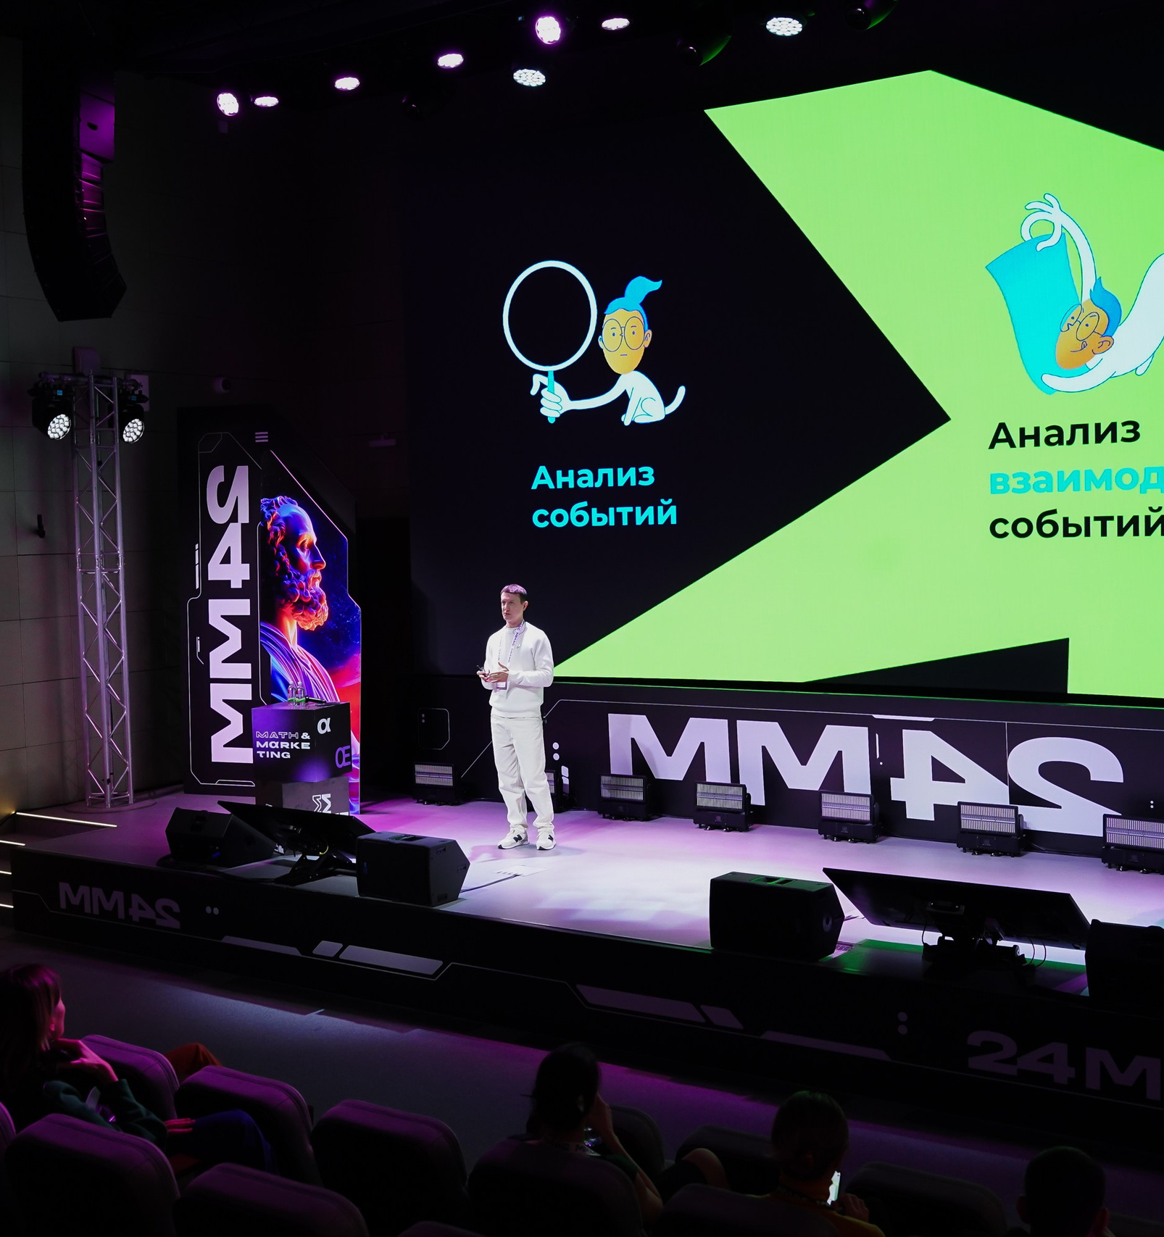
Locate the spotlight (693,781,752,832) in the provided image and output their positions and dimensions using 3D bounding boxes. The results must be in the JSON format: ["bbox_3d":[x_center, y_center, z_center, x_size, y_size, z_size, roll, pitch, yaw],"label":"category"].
[{"bbox_3d":[1.009,1.336,11.826,0.410,0.320,0.200,1,4,35],"label":"spotlight"}]

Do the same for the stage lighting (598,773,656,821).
[{"bbox_3d":[0.334,1.324,12.292,0.410,0.320,0.200,1,4,35],"label":"stage lighting"}]

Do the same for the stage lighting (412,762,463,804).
[{"bbox_3d":[-1.137,1.301,13.259,0.410,0.320,0.200,1,4,35],"label":"stage lighting"}]

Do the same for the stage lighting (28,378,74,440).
[{"bbox_3d":[-4.124,-1.625,12.802,0.320,0.470,0.360,1,4,31],"label":"stage lighting"}]

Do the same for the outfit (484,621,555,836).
[{"bbox_3d":[-0.429,0.758,11.350,0.500,1.480,0.360,1,4,30],"label":"outfit"}]

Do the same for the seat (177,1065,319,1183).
[{"bbox_3d":[-0.821,1.787,4.841,0.550,0.950,0.600,1,4,35],"label":"seat"}]

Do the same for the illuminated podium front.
[{"bbox_3d":[-1.952,1.097,11.493,0.520,0.970,0.520,0,4,21],"label":"illuminated podium front"}]

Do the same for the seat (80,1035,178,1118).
[{"bbox_3d":[-1.273,1.779,5.154,0.550,0.950,0.600,1,4,35],"label":"seat"}]

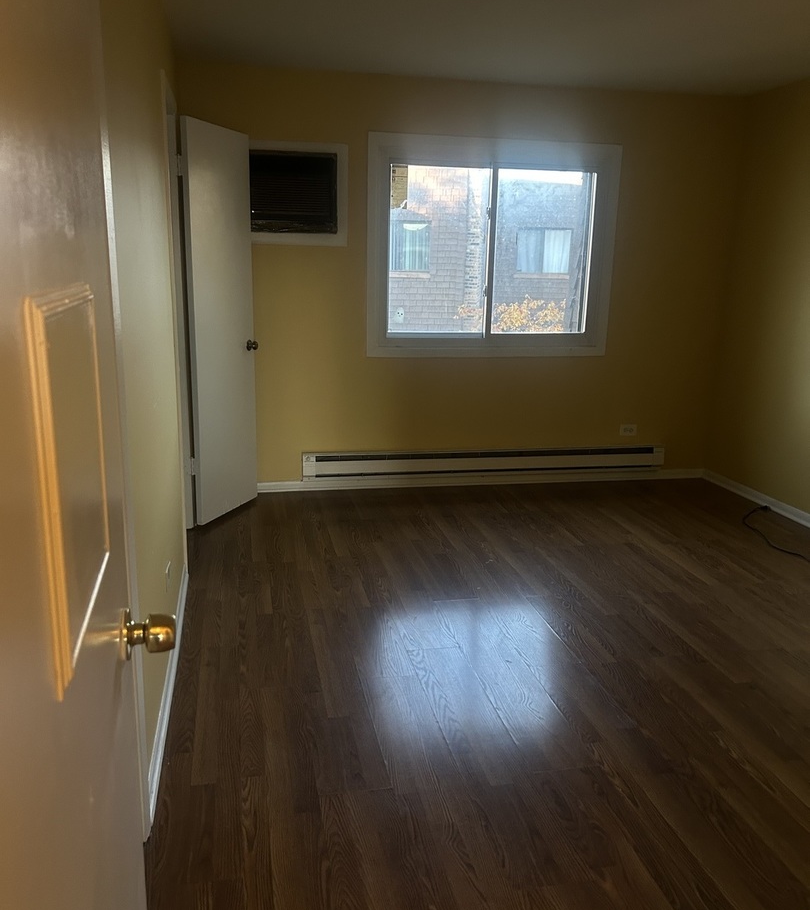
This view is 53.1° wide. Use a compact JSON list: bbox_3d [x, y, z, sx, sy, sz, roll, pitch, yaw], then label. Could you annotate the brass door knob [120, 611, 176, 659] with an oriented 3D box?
[{"bbox_3d":[-0.331,0.232,1.058,0.065,0.065,0.065,-2,14,-14],"label":"brass door knob"}]

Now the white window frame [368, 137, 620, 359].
[{"bbox_3d":[0.547,-1.254,4.985,1.572,1.292,0.080,-2,14,-12],"label":"white window frame"}]

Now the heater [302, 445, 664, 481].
[{"bbox_3d":[0.554,0.046,5.244,2.425,0.165,0.064,-2,14,-12],"label":"heater"}]

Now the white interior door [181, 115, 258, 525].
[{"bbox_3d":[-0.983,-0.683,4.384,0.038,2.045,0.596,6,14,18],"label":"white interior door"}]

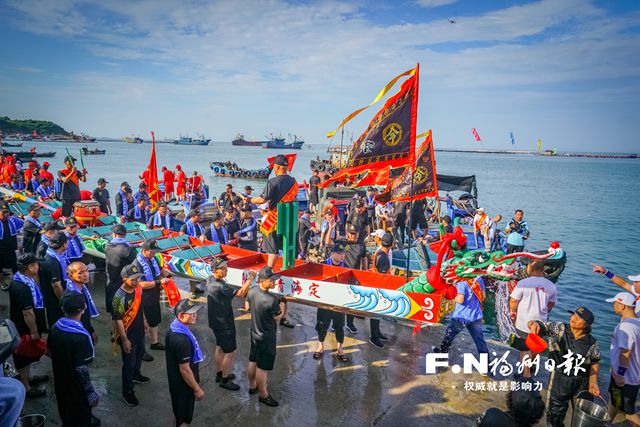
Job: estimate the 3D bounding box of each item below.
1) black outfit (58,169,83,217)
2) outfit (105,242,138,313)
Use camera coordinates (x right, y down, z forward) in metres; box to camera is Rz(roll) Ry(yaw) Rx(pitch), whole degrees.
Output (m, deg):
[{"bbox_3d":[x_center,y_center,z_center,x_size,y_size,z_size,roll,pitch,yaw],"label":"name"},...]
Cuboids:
[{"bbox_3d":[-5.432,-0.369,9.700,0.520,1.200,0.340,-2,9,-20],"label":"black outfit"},{"bbox_3d":[-3.066,0.960,6.850,0.500,1.060,0.320,4,9,14],"label":"outfit"}]

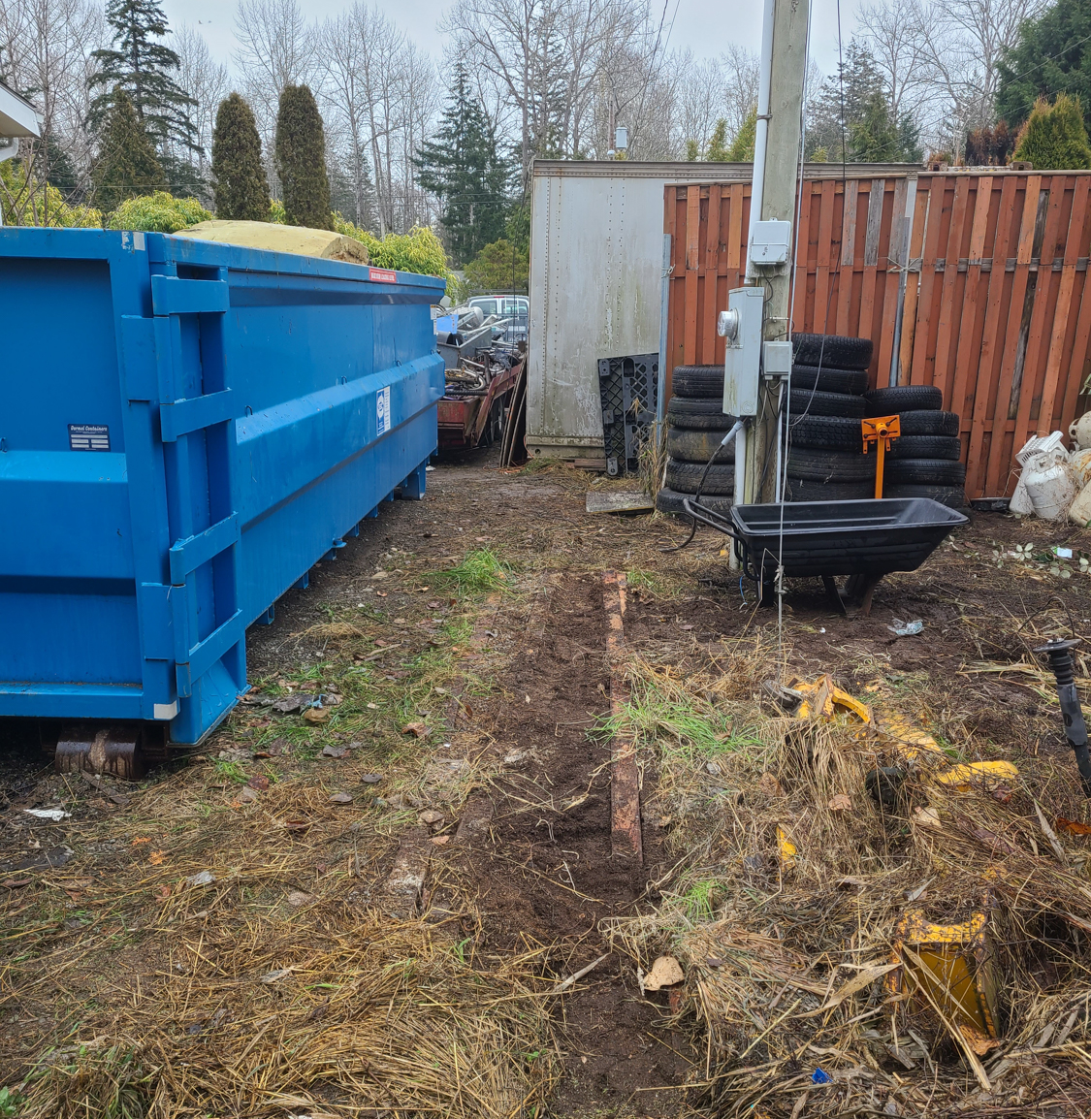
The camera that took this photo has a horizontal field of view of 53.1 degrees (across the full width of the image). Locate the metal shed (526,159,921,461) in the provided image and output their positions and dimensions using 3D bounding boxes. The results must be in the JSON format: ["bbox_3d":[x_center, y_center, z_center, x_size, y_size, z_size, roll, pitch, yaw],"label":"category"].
[{"bbox_3d":[1.817,-2.618,11.905,3.650,2.940,2.500,3,13,7],"label":"metal shed"}]

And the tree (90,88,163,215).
[{"bbox_3d":[-7.101,-5.467,18.747,1.450,4.920,1.450,1,13,0],"label":"tree"}]

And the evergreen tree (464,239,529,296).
[{"bbox_3d":[-1.323,-7.151,30.164,2.200,3.290,2.200,1,13,0],"label":"evergreen tree"}]

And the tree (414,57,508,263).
[{"bbox_3d":[-3.068,-13.228,41.065,4.000,10.060,4.000,1,13,0],"label":"tree"}]

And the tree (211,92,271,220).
[{"bbox_3d":[-5.047,-5.249,18.285,1.050,4.820,1.050,1,13,0],"label":"tree"}]

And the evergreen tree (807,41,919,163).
[{"bbox_3d":[12.495,-14.401,43.872,5.000,11.870,5.000,1,13,0],"label":"evergreen tree"}]

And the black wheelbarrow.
[{"bbox_3d":[1.466,-0.025,5.972,1.470,0.600,0.700,1,13,-4],"label":"black wheelbarrow"}]

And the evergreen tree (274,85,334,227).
[{"bbox_3d":[-4.013,-5.295,18.274,1.050,4.960,1.050,1,13,0],"label":"evergreen tree"}]

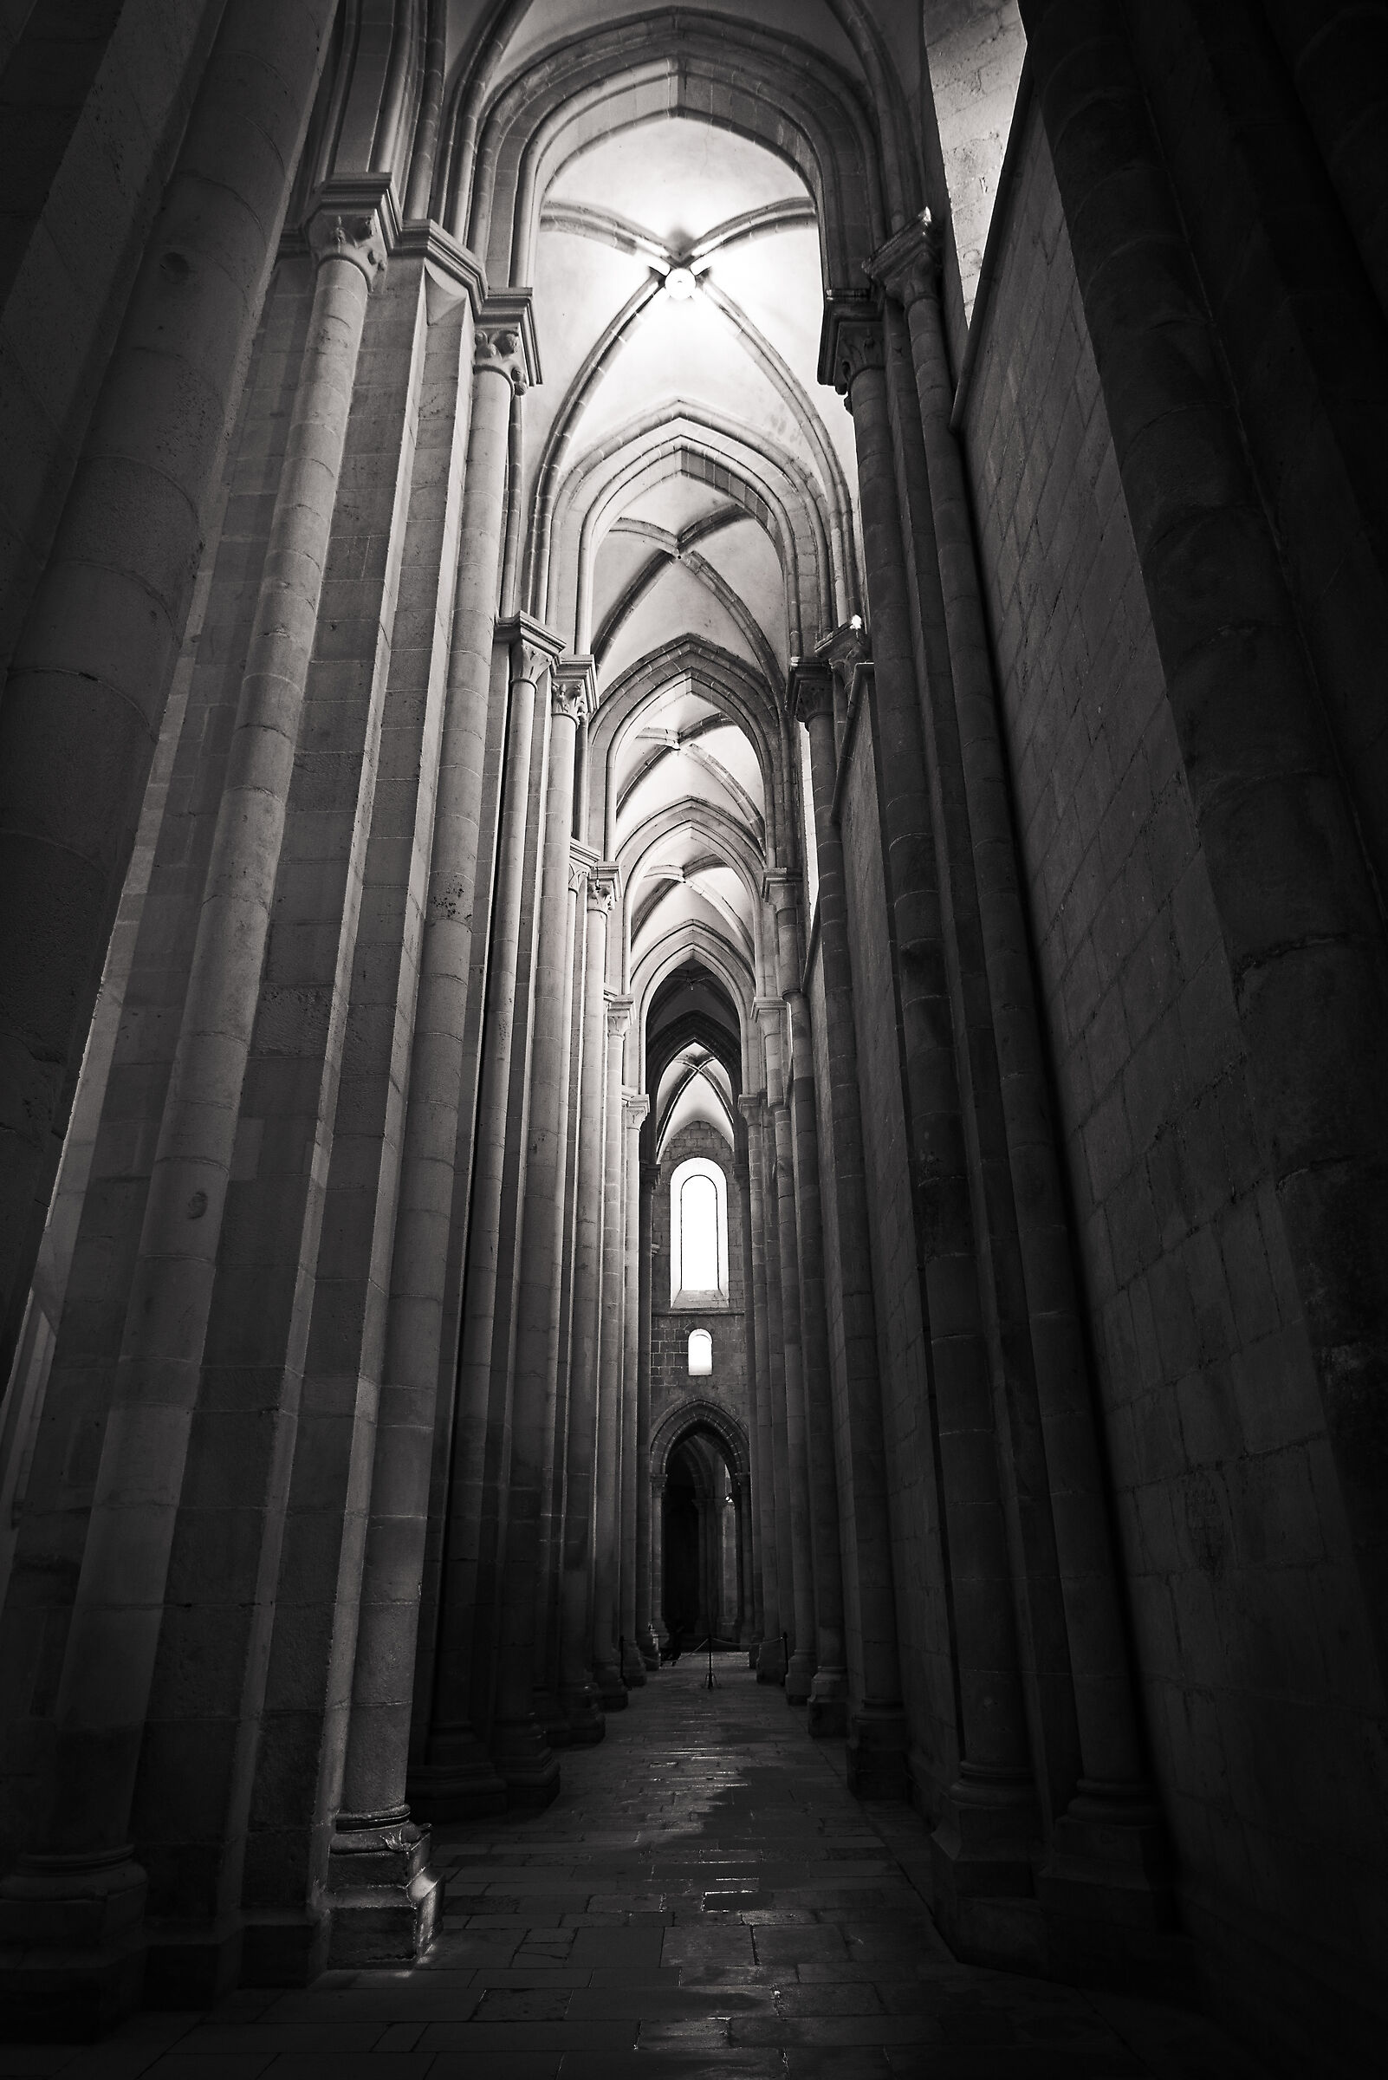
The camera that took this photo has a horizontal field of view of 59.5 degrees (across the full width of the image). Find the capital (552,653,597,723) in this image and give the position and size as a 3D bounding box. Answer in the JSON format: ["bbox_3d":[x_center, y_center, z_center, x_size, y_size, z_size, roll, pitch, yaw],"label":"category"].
[{"bbox_3d":[-1.643,-4.688,17.187,0.542,0.869,1.015,0,-25,0],"label":"capital"}]

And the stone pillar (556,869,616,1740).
[{"bbox_3d":[-1.578,3.282,19.326,0.568,13.580,1.084,0,-25,0],"label":"stone pillar"}]

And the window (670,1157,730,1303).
[{"bbox_3d":[0.167,6.947,44.492,2.098,5.676,0.600,0,-25,0],"label":"window"}]

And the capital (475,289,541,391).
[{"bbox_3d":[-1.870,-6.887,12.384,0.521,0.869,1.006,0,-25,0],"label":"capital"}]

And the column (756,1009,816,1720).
[{"bbox_3d":[1.744,5.473,24.138,0.688,13.580,1.032,0,-25,0],"label":"column"}]

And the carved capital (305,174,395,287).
[{"bbox_3d":[-3.247,-7.376,11.324,0.912,0.852,0.791,0,-25,0],"label":"carved capital"}]

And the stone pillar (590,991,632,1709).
[{"bbox_3d":[-1.542,5.480,24.126,0.550,13.580,1.084,0,-25,0],"label":"stone pillar"}]

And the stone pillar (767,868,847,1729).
[{"bbox_3d":[1.707,3.274,19.339,0.671,13.580,1.032,0,-25,0],"label":"stone pillar"}]

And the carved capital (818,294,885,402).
[{"bbox_3d":[1.576,-6.891,12.365,0.568,0.904,1.006,0,-25,0],"label":"carved capital"}]

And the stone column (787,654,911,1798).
[{"bbox_3d":[1.670,1.076,14.538,0.654,13.580,1.032,0,-25,0],"label":"stone column"}]

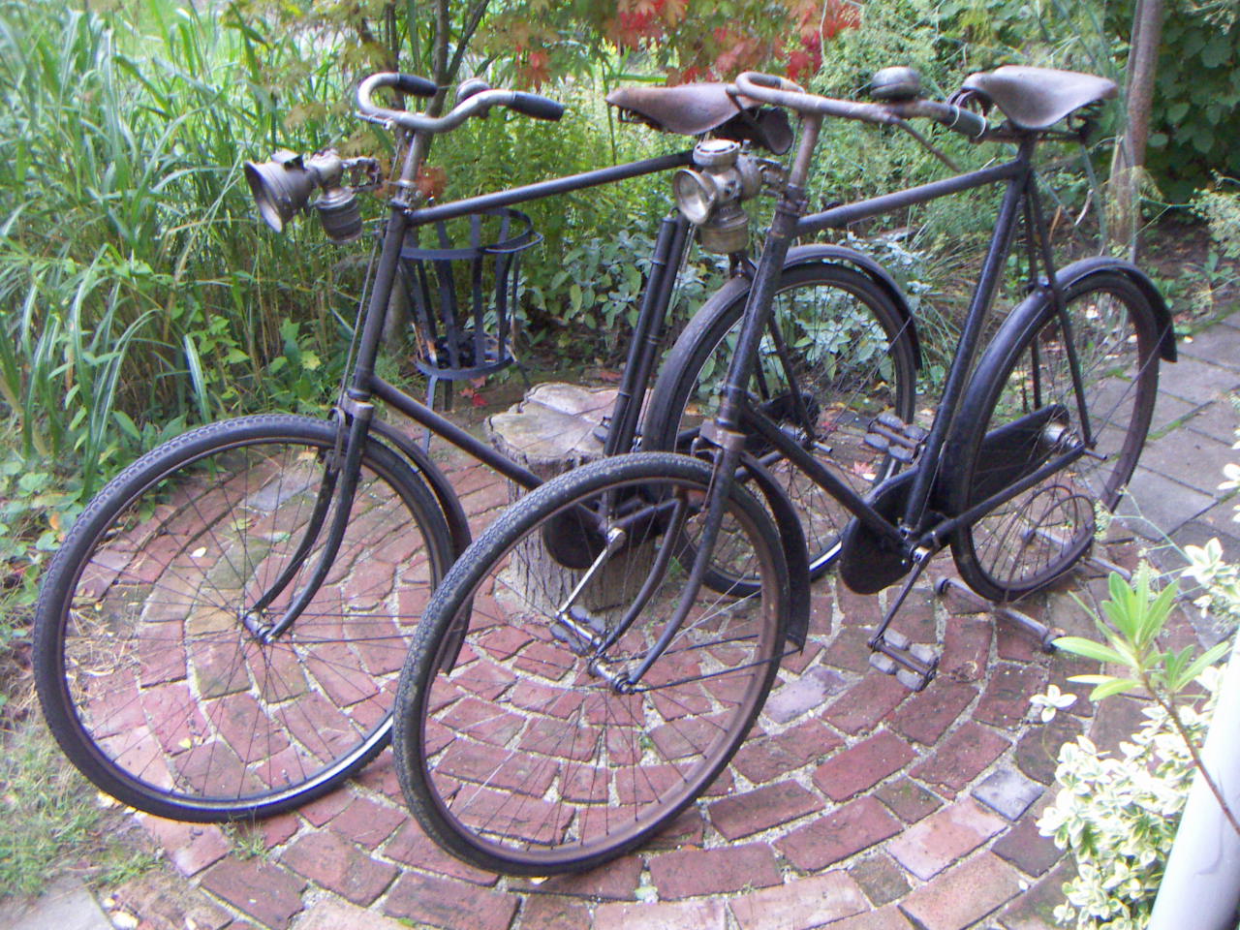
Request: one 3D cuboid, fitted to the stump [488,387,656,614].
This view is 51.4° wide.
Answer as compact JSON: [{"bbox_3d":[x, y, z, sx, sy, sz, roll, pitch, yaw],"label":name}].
[{"bbox_3d":[-0.109,0.066,2.896,0.370,0.410,0.380,0,25,0],"label":"stump"}]

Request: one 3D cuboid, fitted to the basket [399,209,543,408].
[{"bbox_3d":[-0.441,-0.364,3.568,0.400,0.600,0.400,0,25,0],"label":"basket"}]

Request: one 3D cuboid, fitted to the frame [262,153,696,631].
[{"bbox_3d":[-0.169,-0.151,2.281,1.100,0.740,0.140,-19,26,-30],"label":"frame"}]

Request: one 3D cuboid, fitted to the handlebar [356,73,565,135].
[{"bbox_3d":[-0.263,-0.582,2.062,0.190,0.095,0.460,-17,25,-27],"label":"handlebar"}]

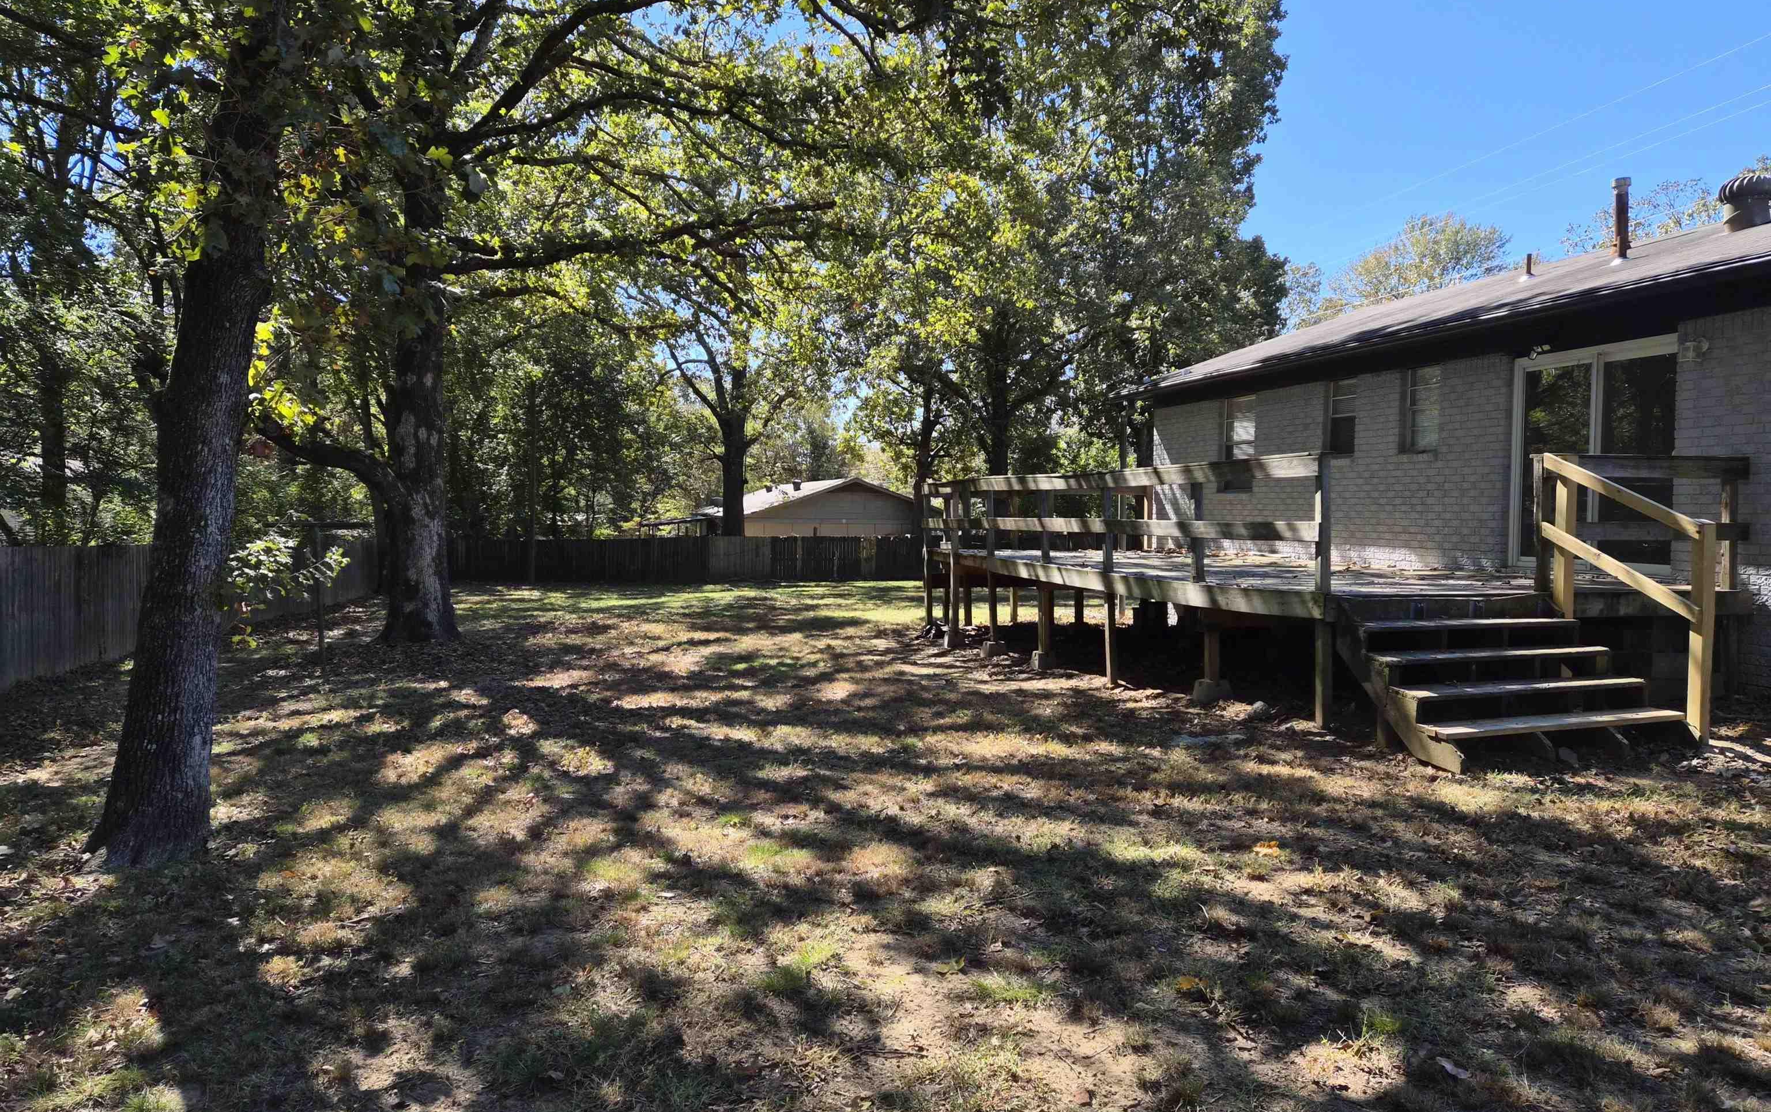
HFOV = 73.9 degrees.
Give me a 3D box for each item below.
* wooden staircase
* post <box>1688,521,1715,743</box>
[{"bbox_3d":[4.400,0.831,8.348,1.900,0.975,1.490,-1,2,-15],"label":"wooden staircase"},{"bbox_3d":[5.513,0.514,7.950,0.095,1.494,0.095,-1,2,-15],"label":"post"}]

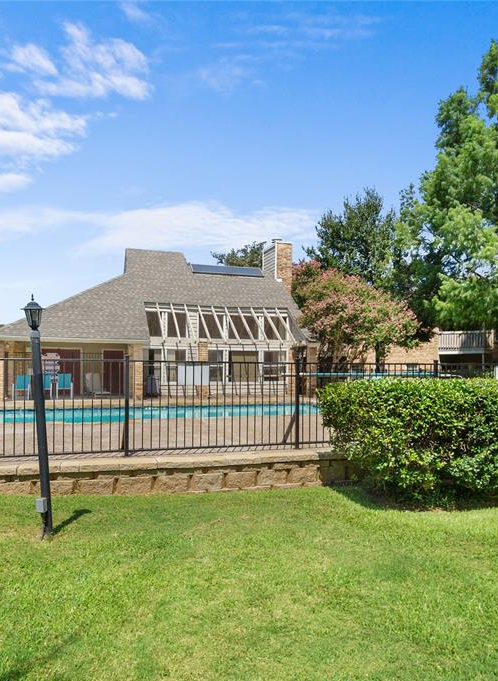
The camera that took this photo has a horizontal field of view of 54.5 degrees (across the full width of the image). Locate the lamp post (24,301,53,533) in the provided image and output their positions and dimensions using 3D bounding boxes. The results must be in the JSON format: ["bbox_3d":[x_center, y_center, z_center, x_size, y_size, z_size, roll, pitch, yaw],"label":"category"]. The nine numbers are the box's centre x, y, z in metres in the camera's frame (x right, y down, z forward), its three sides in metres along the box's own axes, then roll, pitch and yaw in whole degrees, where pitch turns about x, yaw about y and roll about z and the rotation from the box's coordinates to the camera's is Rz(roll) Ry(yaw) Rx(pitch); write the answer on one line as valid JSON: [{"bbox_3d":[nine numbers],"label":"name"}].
[{"bbox_3d":[-1.775,0.655,4.120,0.210,2.070,0.210,-3,-2,0],"label":"lamp post"}]

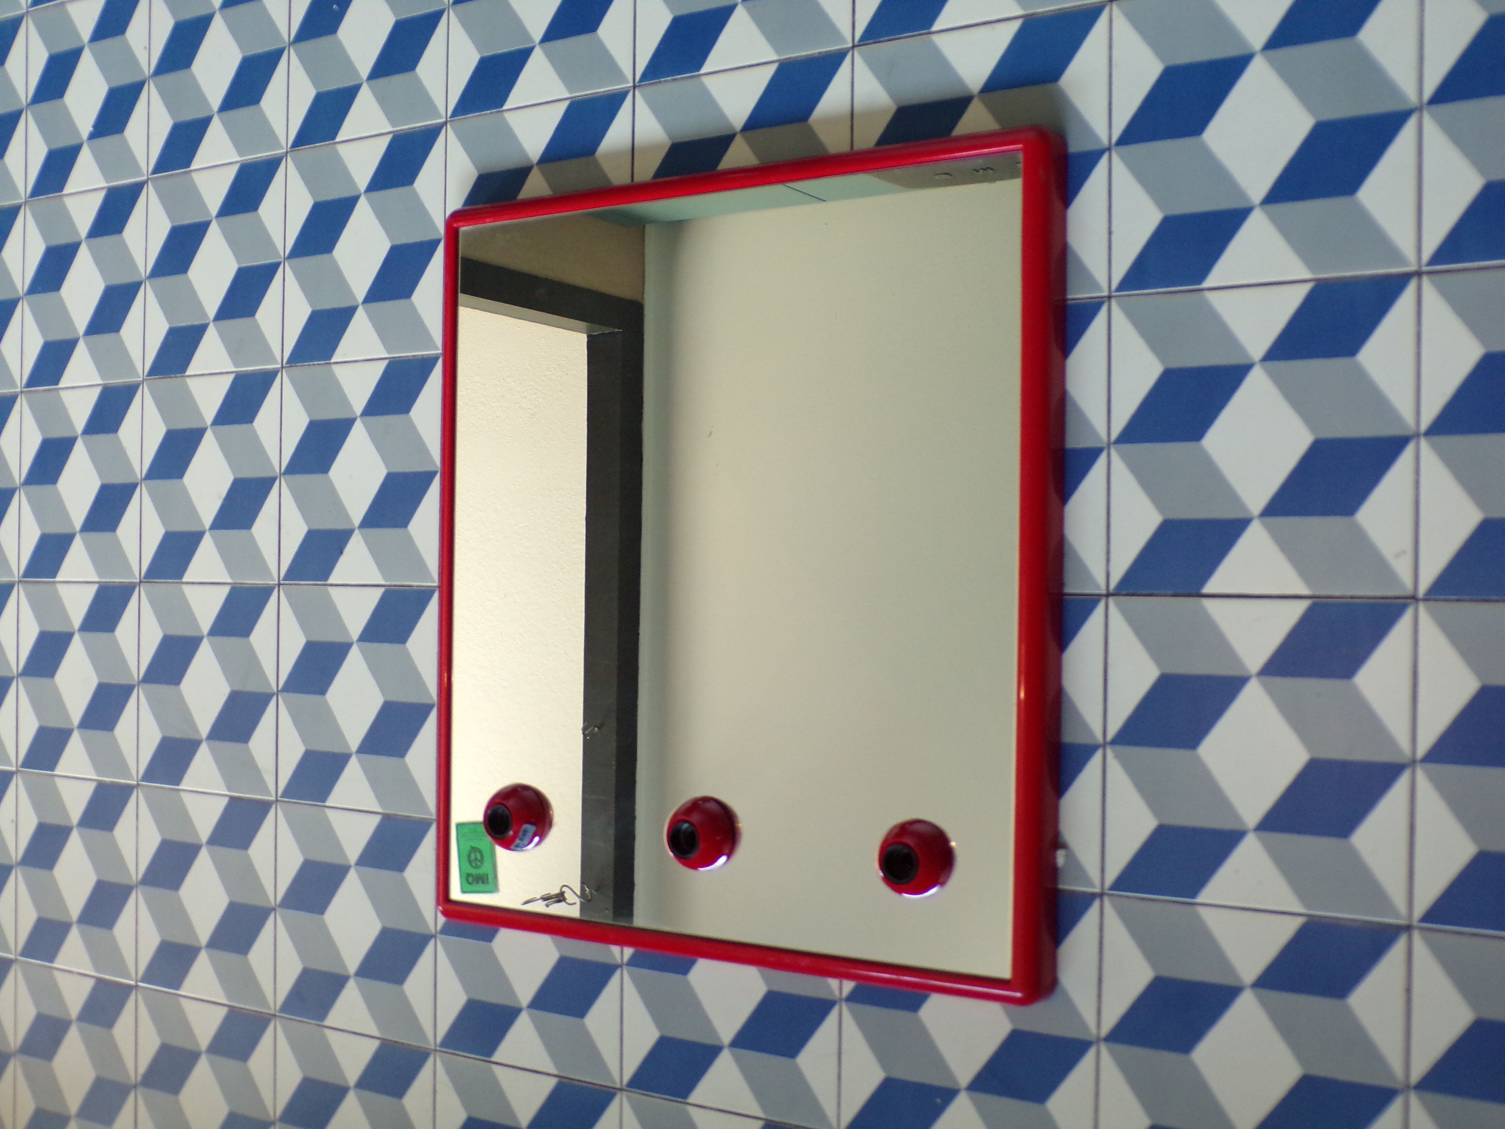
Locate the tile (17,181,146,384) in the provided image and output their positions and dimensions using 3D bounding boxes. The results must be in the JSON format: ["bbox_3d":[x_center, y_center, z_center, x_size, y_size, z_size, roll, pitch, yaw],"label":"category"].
[{"bbox_3d":[-0.700,-0.290,1.694,0.200,0.012,0.200,0,89,31],"label":"tile"}]

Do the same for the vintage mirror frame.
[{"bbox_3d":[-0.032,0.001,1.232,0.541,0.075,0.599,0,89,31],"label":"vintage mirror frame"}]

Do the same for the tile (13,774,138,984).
[{"bbox_3d":[-0.695,0.319,1.658,0.199,0.010,0.200,0,89,31],"label":"tile"}]

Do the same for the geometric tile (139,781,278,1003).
[{"bbox_3d":[-0.534,0.325,1.583,0.200,0.012,0.200,0,89,31],"label":"geometric tile"}]

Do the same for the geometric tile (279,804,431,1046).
[{"bbox_3d":[-0.356,0.320,1.451,0.199,0.010,0.200,0,89,31],"label":"geometric tile"}]

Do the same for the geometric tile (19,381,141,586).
[{"bbox_3d":[-0.691,-0.084,1.662,0.199,0.010,0.200,0,89,31],"label":"geometric tile"}]

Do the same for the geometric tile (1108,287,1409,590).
[{"bbox_3d":[0.326,-0.080,1.042,0.199,0.010,0.200,0,89,31],"label":"geometric tile"}]

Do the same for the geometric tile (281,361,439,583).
[{"bbox_3d":[-0.352,-0.083,1.455,0.199,0.010,0.200,0,89,31],"label":"geometric tile"}]

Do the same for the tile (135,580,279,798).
[{"bbox_3d":[-0.524,0.118,1.557,0.199,0.010,0.200,0,89,31],"label":"tile"}]

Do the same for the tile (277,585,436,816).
[{"bbox_3d":[-0.354,0.119,1.453,0.199,0.010,0.200,0,89,31],"label":"tile"}]

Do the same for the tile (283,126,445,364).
[{"bbox_3d":[-0.355,-0.289,1.484,0.200,0.012,0.200,0,89,31],"label":"tile"}]

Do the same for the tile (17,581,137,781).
[{"bbox_3d":[-0.704,0.119,1.690,0.200,0.012,0.200,0,89,31],"label":"tile"}]

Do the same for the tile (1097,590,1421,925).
[{"bbox_3d":[0.331,0.124,1.060,0.200,0.012,0.200,0,89,31],"label":"tile"}]

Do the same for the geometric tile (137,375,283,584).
[{"bbox_3d":[-0.530,-0.085,1.587,0.200,0.012,0.200,0,89,31],"label":"geometric tile"}]

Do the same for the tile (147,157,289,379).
[{"bbox_3d":[-0.528,-0.290,1.589,0.200,0.012,0.200,0,89,31],"label":"tile"}]

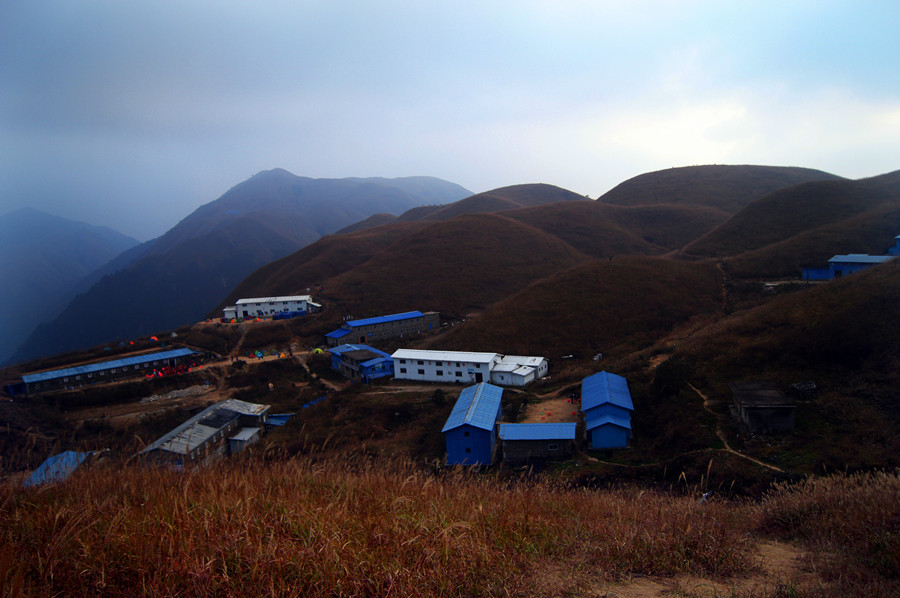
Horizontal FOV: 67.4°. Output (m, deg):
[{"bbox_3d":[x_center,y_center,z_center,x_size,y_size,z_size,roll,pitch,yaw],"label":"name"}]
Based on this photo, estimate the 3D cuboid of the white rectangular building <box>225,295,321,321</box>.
[{"bbox_3d":[-63.745,2.627,239.876,32.832,6.816,8.640,-3,6,8],"label":"white rectangular building"}]

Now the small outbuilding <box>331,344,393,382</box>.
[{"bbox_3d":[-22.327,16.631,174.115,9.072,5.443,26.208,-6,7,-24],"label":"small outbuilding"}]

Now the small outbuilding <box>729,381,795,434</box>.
[{"bbox_3d":[47.149,16.701,101.962,7.281,4.332,9.677,-2,6,13],"label":"small outbuilding"}]

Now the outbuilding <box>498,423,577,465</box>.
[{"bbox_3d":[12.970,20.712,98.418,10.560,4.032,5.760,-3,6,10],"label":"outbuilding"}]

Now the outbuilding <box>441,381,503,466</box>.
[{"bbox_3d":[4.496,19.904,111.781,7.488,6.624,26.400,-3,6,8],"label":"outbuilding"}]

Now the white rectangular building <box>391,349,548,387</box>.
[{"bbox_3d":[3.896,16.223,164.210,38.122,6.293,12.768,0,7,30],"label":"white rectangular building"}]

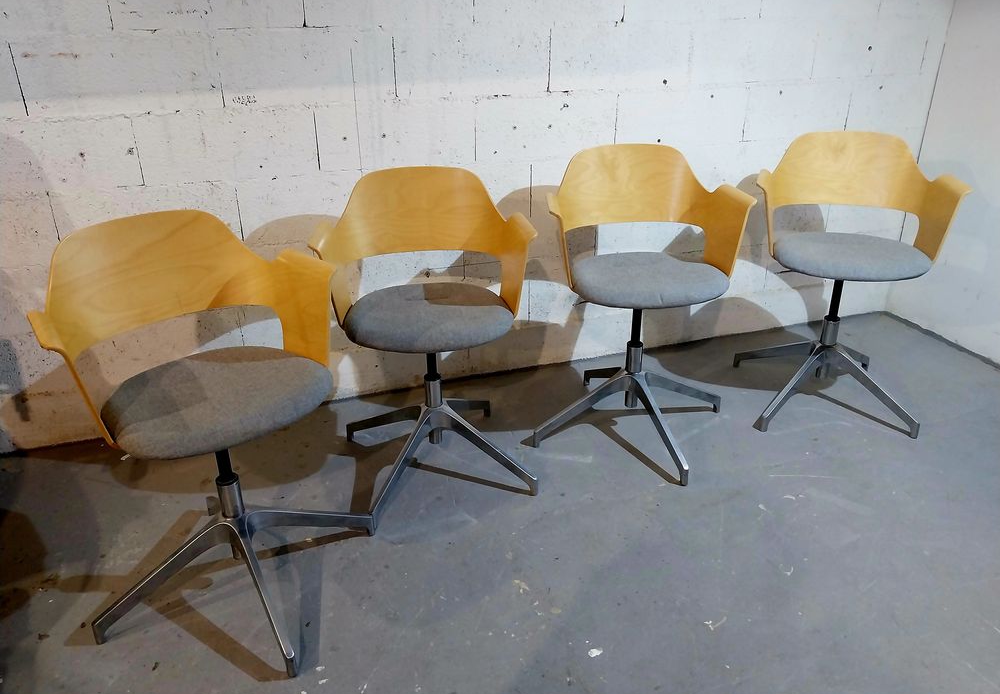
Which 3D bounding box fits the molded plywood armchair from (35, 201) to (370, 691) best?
[{"bbox_3d":[-0.620,0.180,1.645,0.675,0.880,0.675,-23,32,-38],"label":"molded plywood armchair"}]

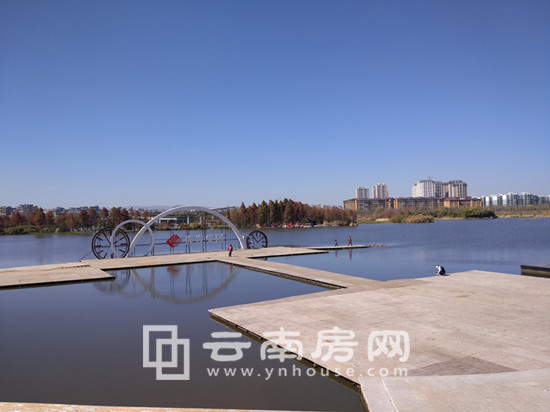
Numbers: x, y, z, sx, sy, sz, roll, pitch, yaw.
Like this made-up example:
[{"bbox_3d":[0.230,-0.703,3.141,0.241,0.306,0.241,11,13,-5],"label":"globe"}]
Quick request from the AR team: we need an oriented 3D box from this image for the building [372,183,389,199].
[{"bbox_3d":[213.500,-16.500,905.000,28.000,61.000,20.000,0,-1,-3],"label":"building"}]

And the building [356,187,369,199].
[{"bbox_3d":[195.000,-14.000,990.000,25.000,58.000,19.000,0,-1,-3],"label":"building"}]

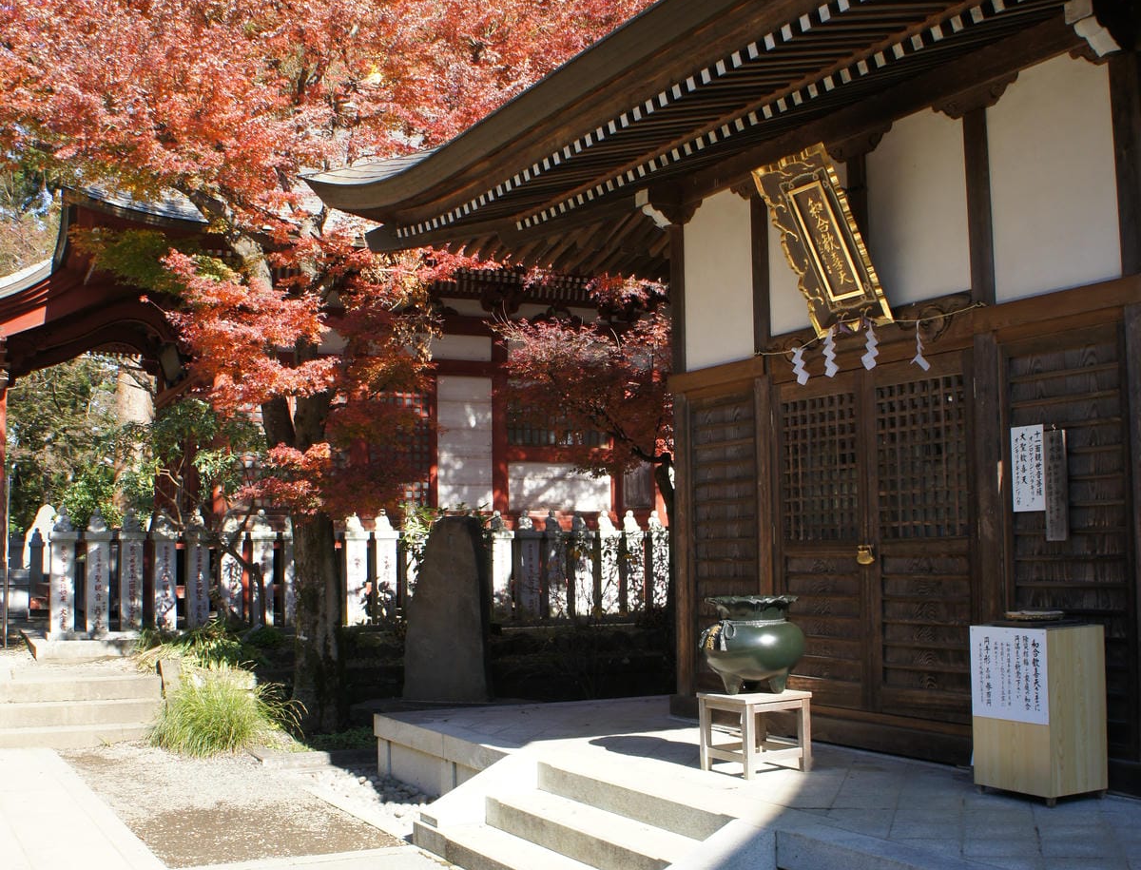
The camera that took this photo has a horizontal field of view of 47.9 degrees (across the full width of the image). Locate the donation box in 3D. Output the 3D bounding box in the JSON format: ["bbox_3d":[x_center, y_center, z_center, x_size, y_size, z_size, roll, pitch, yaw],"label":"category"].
[{"bbox_3d":[2.255,1.323,6.185,0.412,0.803,0.456,3,-7,-30],"label":"donation box"}]

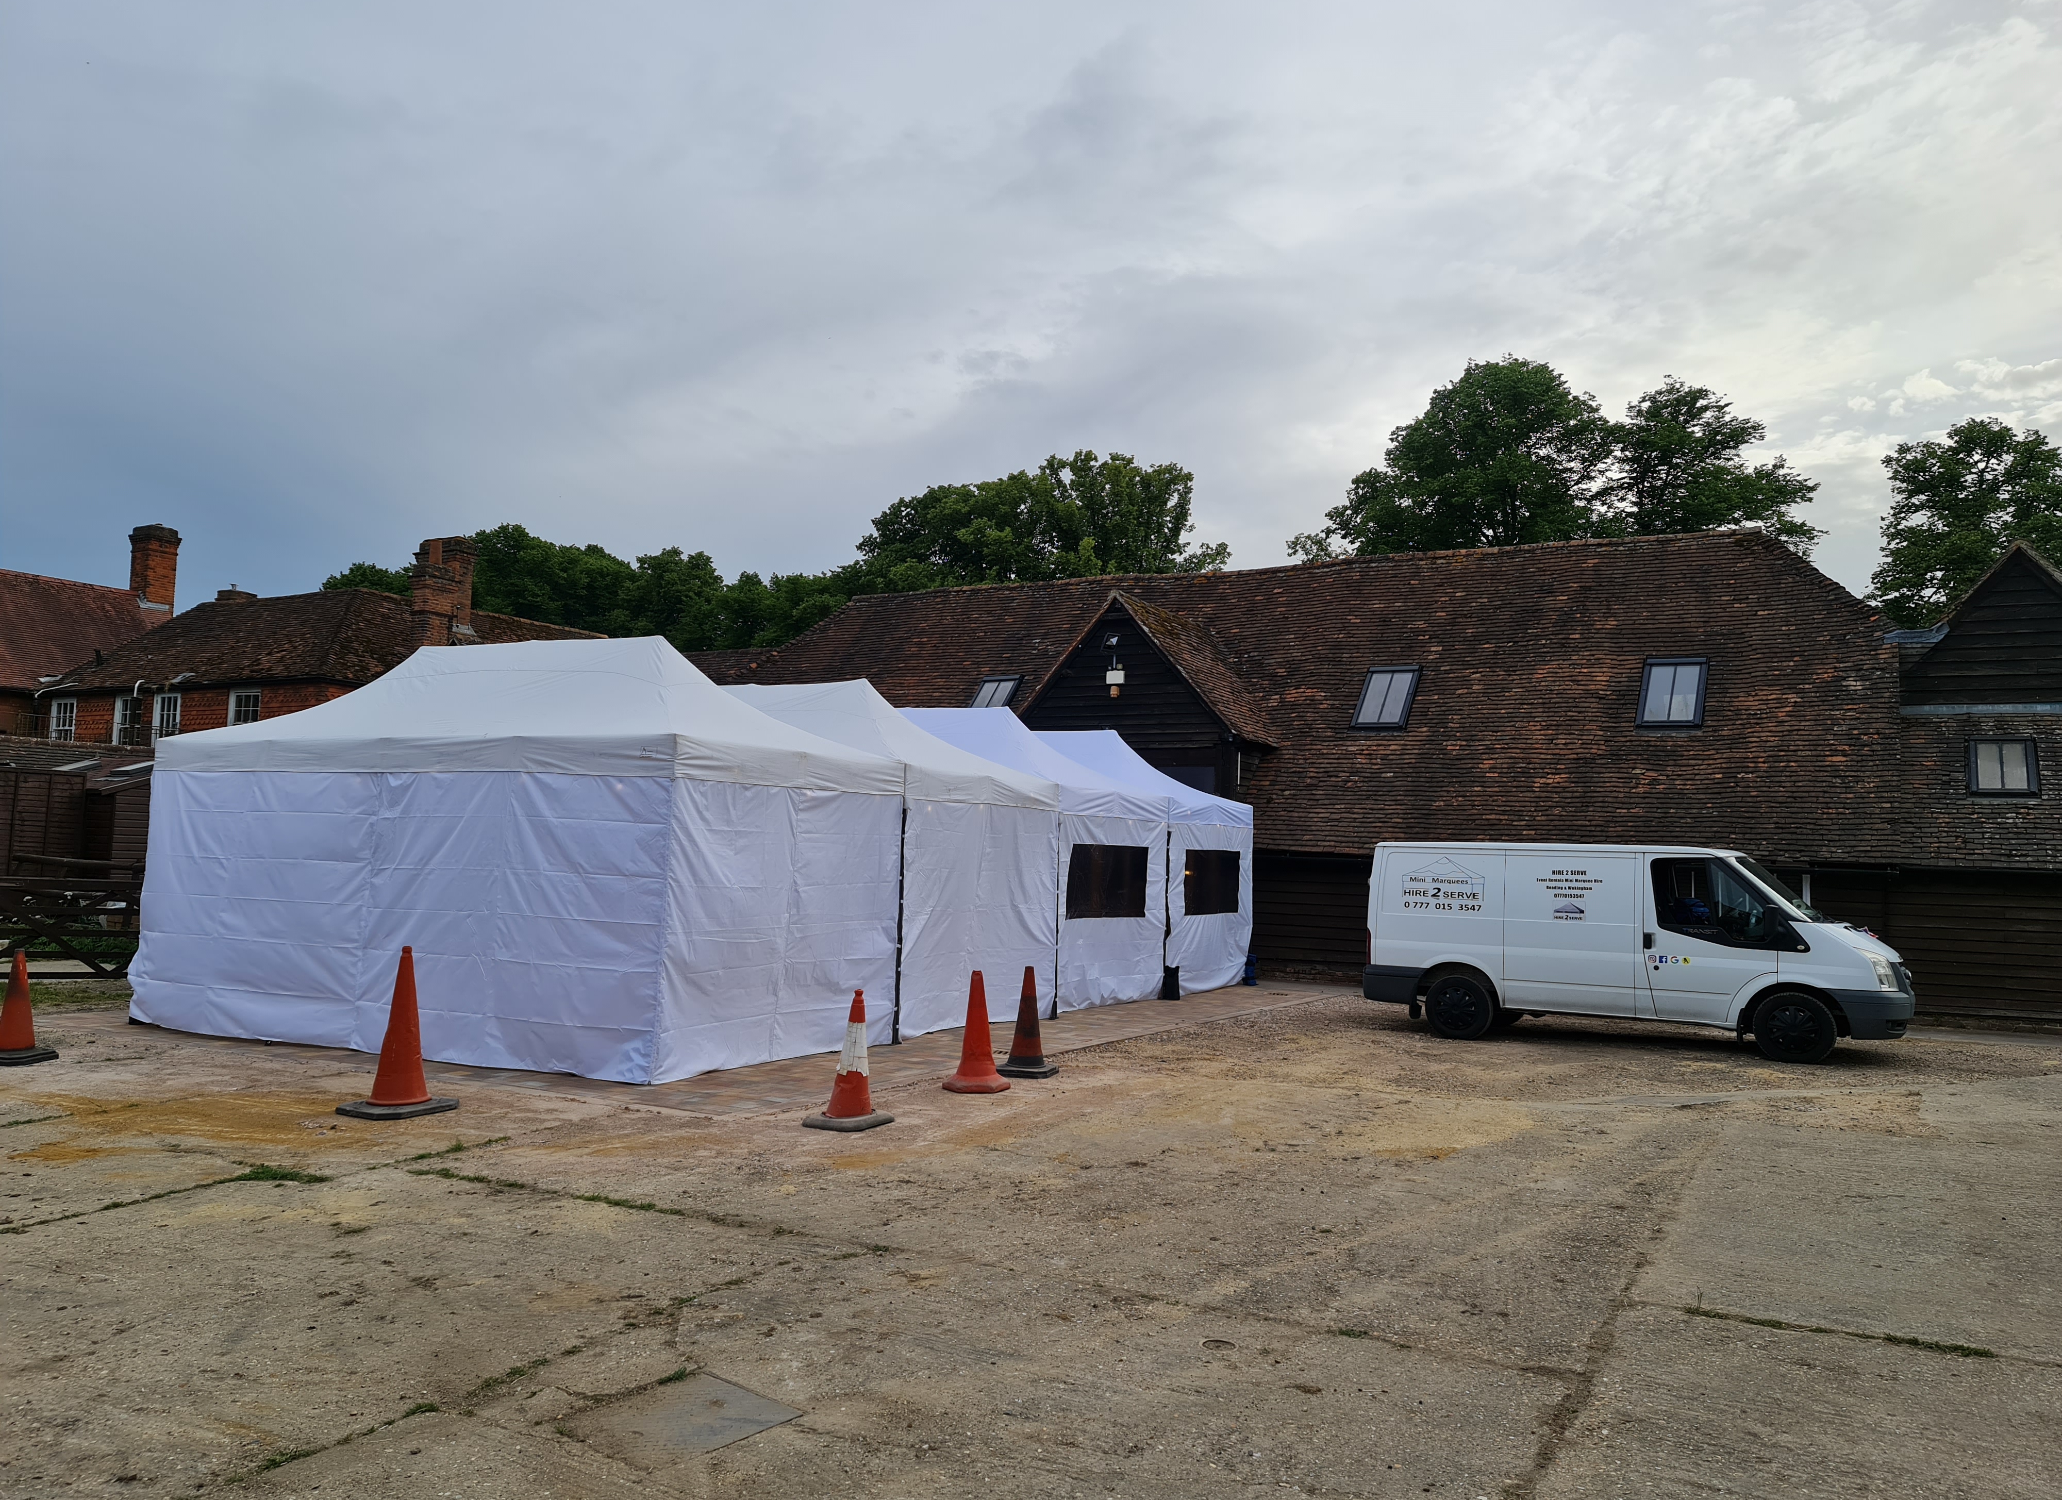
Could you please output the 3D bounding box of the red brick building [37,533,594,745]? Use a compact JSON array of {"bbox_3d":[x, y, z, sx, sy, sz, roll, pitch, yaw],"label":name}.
[{"bbox_3d":[-16.838,-0.260,38.036,10.529,8.900,10.500,-1,-5,28],"label":"red brick building"}]

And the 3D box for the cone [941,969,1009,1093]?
[{"bbox_3d":[-0.378,1.956,10.423,0.460,0.790,0.420,2,-5,-2],"label":"cone"}]

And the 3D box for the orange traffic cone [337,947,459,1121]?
[{"bbox_3d":[-3.847,1.699,9.106,0.560,0.985,0.560,-3,-6,45],"label":"orange traffic cone"}]

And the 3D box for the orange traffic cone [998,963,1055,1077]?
[{"bbox_3d":[-0.009,2.032,11.230,0.400,0.785,0.400,0,-5,15],"label":"orange traffic cone"}]

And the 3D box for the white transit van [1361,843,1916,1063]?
[{"bbox_3d":[5.905,1.893,14.630,4.860,1.970,2.060,-1,-5,31],"label":"white transit van"}]

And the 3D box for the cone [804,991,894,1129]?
[{"bbox_3d":[-1.063,1.818,8.842,0.420,0.780,0.420,-2,-6,37],"label":"cone"}]

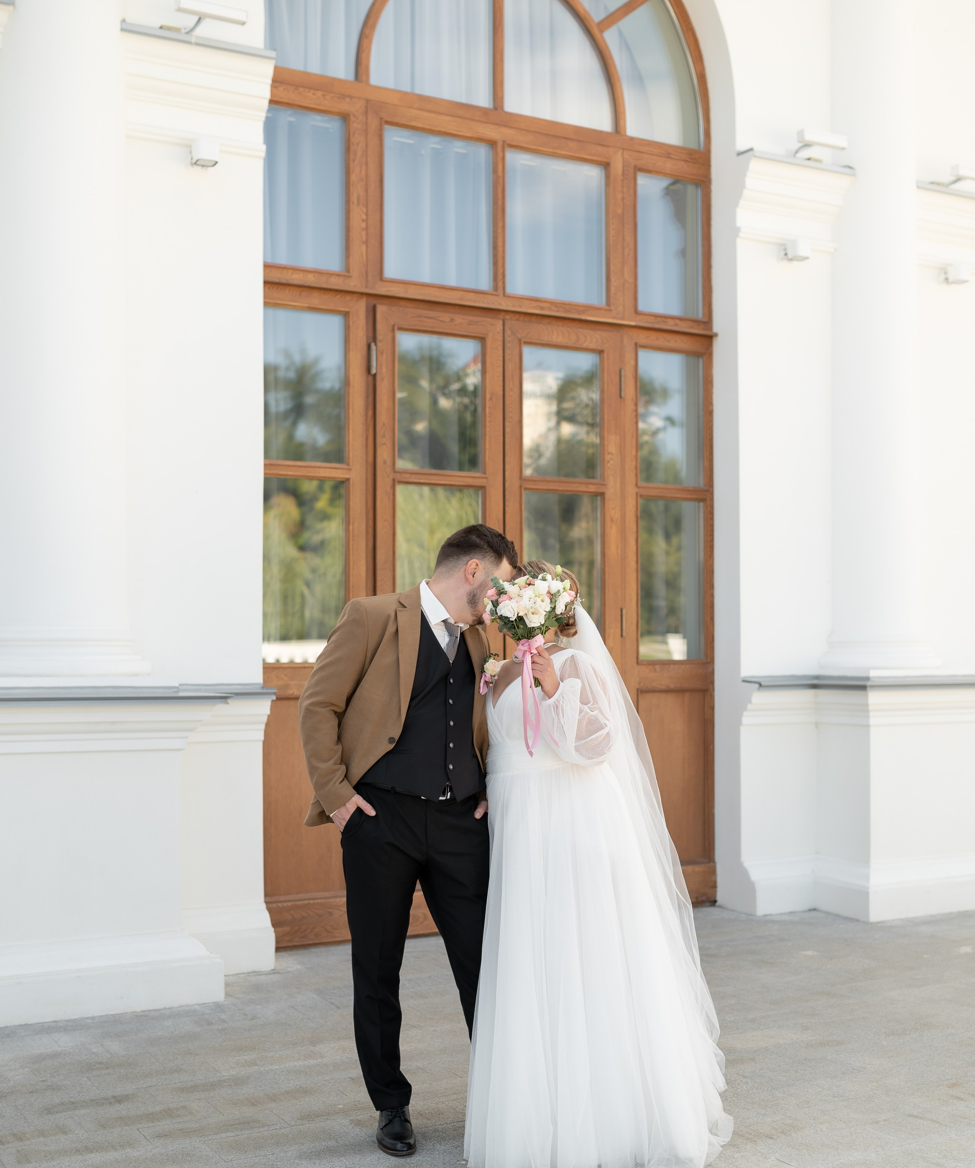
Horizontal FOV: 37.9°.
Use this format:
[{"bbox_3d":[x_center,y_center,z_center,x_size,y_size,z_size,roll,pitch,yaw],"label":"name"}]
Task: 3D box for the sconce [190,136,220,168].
[{"bbox_3d":[-1.249,-1.897,6.279,0.095,0.105,0.130,1,-3,-27],"label":"sconce"}]

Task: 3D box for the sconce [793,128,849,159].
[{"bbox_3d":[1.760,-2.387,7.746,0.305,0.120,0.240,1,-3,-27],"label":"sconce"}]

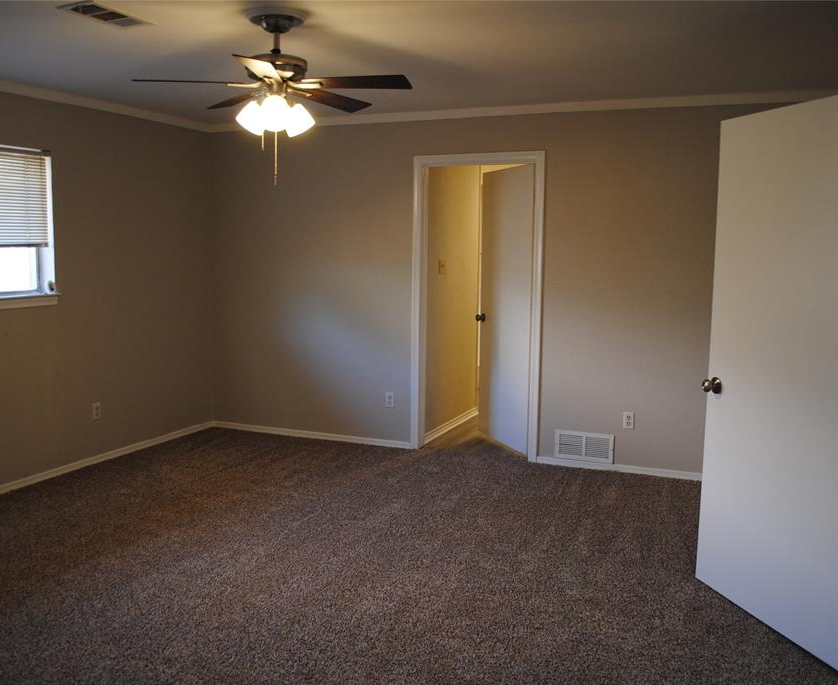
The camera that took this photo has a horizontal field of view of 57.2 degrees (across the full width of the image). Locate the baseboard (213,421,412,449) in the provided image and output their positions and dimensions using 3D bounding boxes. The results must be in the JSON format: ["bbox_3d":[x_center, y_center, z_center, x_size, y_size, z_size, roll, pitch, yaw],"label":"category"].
[{"bbox_3d":[-0.868,0.718,6.024,1.751,0.055,0.015,3,8,21],"label":"baseboard"}]

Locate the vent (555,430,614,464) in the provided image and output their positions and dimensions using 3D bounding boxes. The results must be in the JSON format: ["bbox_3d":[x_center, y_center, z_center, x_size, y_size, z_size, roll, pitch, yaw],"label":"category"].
[{"bbox_3d":[1.131,0.712,5.241,0.394,0.194,0.015,3,8,21],"label":"vent"}]

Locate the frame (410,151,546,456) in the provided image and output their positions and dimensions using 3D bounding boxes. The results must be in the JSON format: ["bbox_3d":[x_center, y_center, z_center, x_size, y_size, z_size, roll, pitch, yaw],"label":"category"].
[{"bbox_3d":[0.416,-0.243,5.460,0.943,2.124,0.129,3,8,21],"label":"frame"}]

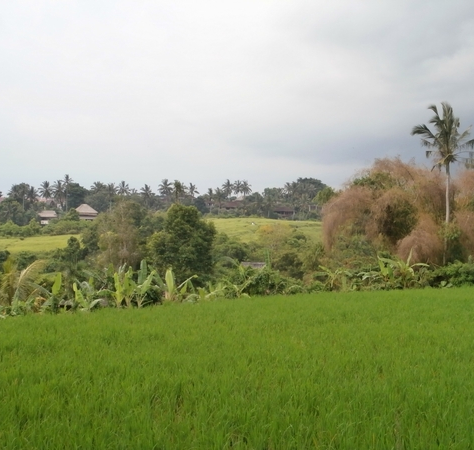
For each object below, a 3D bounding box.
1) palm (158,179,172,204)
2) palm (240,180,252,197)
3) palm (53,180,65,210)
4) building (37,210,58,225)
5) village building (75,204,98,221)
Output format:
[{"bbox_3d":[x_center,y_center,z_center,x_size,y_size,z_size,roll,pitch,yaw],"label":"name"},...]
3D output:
[{"bbox_3d":[-31.930,-13.810,440.000,6.300,13.810,6.300,0,0,0],"label":"palm"},{"bbox_3d":[3.910,-13.820,455.000,6.000,13.360,6.000,0,0,0],"label":"palm"},{"bbox_3d":[-78.830,-12.690,440.000,6.000,14.250,6.000,0,0,0],"label":"palm"},{"bbox_3d":[-72.880,-2.400,380.000,7.700,6.350,7.000,0,0,-6],"label":"building"},{"bbox_3d":[-57.690,-4.330,380.000,8.600,7.120,8.000,0,0,-6],"label":"village building"}]

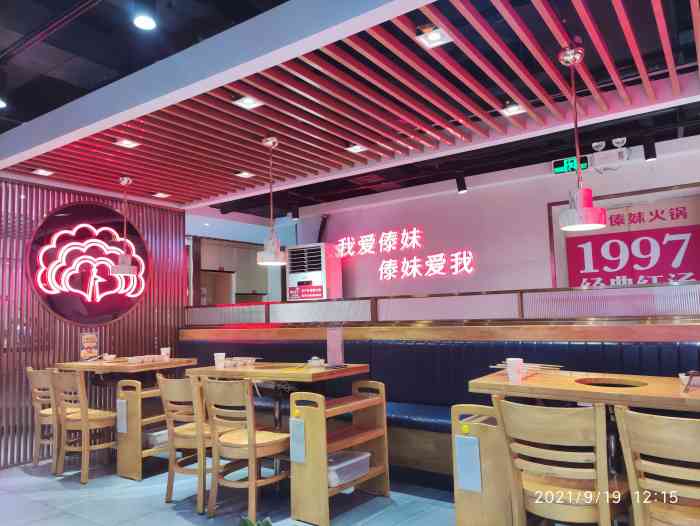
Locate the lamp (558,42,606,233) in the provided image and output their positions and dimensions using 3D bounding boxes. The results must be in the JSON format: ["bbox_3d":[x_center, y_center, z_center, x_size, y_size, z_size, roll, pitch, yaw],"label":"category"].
[{"bbox_3d":[1.074,-0.585,2.489,0.210,0.865,0.210,-5,-7,35],"label":"lamp"}]

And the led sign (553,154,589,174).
[{"bbox_3d":[2.117,-0.951,5.050,0.321,0.122,0.035,-5,-7,35],"label":"led sign"}]

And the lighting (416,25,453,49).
[{"bbox_3d":[0.363,-0.988,2.279,0.127,0.045,0.126,-5,-7,35],"label":"lighting"}]

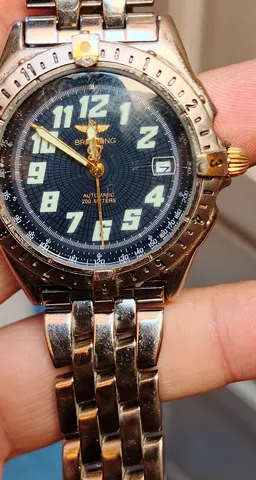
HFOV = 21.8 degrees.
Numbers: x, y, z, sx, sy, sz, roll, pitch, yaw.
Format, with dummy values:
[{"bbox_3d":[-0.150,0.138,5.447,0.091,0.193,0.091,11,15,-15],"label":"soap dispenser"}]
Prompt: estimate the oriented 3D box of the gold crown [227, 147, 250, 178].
[{"bbox_3d":[0.018,-0.012,0.107,0.004,0.005,0.005,-4,12,2],"label":"gold crown"}]

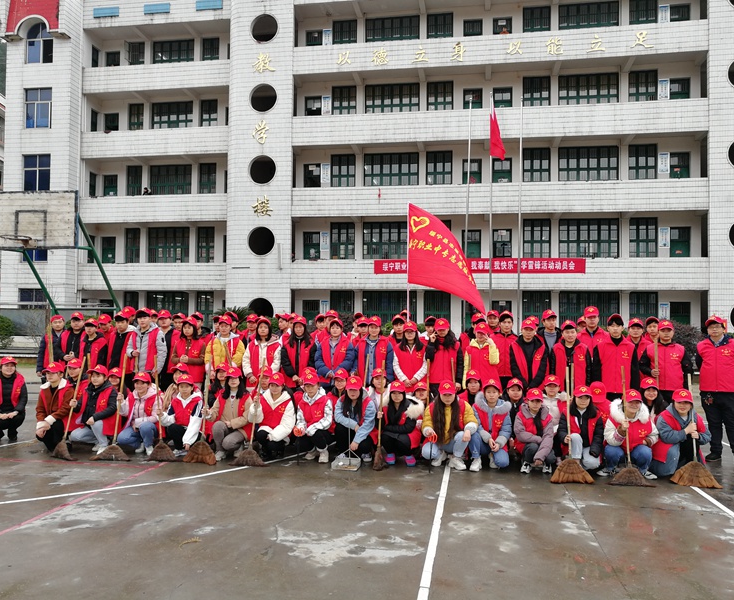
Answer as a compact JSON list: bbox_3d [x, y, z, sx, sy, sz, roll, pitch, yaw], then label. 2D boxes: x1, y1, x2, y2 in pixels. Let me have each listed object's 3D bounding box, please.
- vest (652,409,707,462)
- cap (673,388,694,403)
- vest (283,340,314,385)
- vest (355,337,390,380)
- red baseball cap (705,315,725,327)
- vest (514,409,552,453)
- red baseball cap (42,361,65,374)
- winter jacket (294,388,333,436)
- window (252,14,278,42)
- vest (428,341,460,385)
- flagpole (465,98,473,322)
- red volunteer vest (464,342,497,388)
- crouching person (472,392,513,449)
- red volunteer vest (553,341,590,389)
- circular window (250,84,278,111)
[{"bbox_3d":[3.345,1.450,6.680,0.510,0.540,0.360,0,-1,11],"label":"vest"},{"bbox_3d":[3.424,1.033,6.750,0.190,0.150,0.250,0,-3,23],"label":"cap"},{"bbox_3d":[-0.933,0.865,8.500,0.440,0.660,0.300,1,-2,0],"label":"vest"},{"bbox_3d":[0.076,0.853,8.650,0.460,0.680,0.300,1,-2,0],"label":"vest"},{"bbox_3d":[3.993,0.246,7.150,0.190,0.140,0.260,0,-14,37],"label":"red baseball cap"},{"bbox_3d":[1.854,1.453,6.950,0.440,0.540,0.380,1,-2,-2],"label":"vest"},{"bbox_3d":[-3.815,0.826,7.600,0.190,0.140,0.260,0,-1,5],"label":"red baseball cap"},{"bbox_3d":[-0.602,1.284,7.220,0.440,0.540,0.380,1,-1,-2],"label":"winter jacket"},{"bbox_3d":[-4.810,-12.798,29.376,1.320,1.320,0.250,0,-2,9],"label":"window"},{"bbox_3d":[0.969,0.804,7.900,0.440,0.580,0.280,0,-3,7],"label":"vest"},{"bbox_3d":[3.846,-2.865,24.000,0.090,9.800,0.090,2,-1,10],"label":"flagpole"},{"bbox_3d":[1.480,0.863,8.100,0.450,0.600,0.280,0,-3,10],"label":"red volunteer vest"},{"bbox_3d":[1.421,1.393,7.108,0.540,1.000,0.680,0,-1,7],"label":"crouching person"},{"bbox_3d":[2.662,0.875,8.150,0.480,0.680,0.310,0,-1,12],"label":"red volunteer vest"},{"bbox_3d":[-4.840,-9.450,29.286,1.320,1.320,0.250,0,-2,9],"label":"circular window"}]

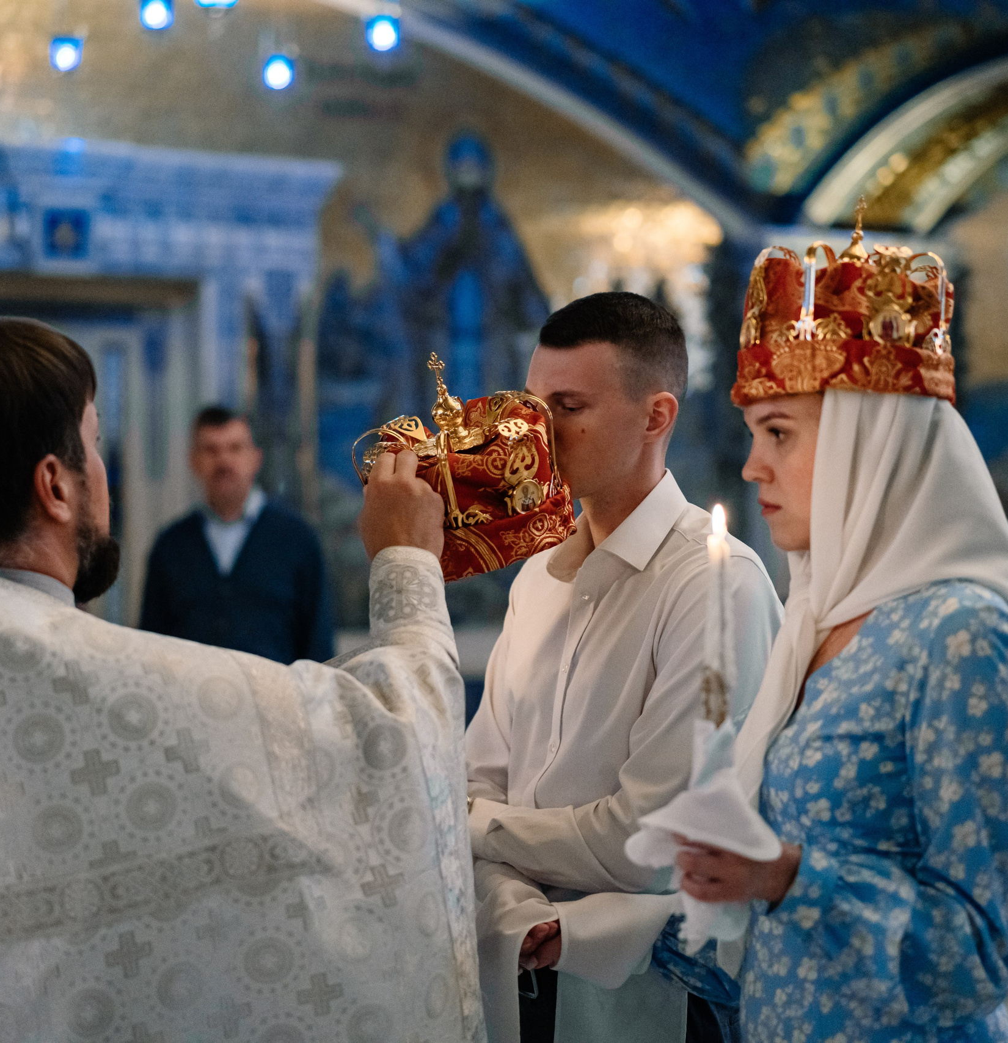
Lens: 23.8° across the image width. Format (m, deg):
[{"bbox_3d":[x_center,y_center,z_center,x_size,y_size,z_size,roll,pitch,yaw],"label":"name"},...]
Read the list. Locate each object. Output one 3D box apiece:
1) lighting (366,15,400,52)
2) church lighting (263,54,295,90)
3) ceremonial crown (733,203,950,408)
[{"bbox_3d":[-0.423,-1.697,8.310,0.105,0.120,0.105,0,0,-3],"label":"lighting"},{"bbox_3d":[-0.853,-1.696,9.040,0.105,0.120,0.105,0,0,-5],"label":"church lighting"},{"bbox_3d":[0.322,-0.207,2.250,0.210,0.198,0.208,4,-2,-13],"label":"ceremonial crown"}]

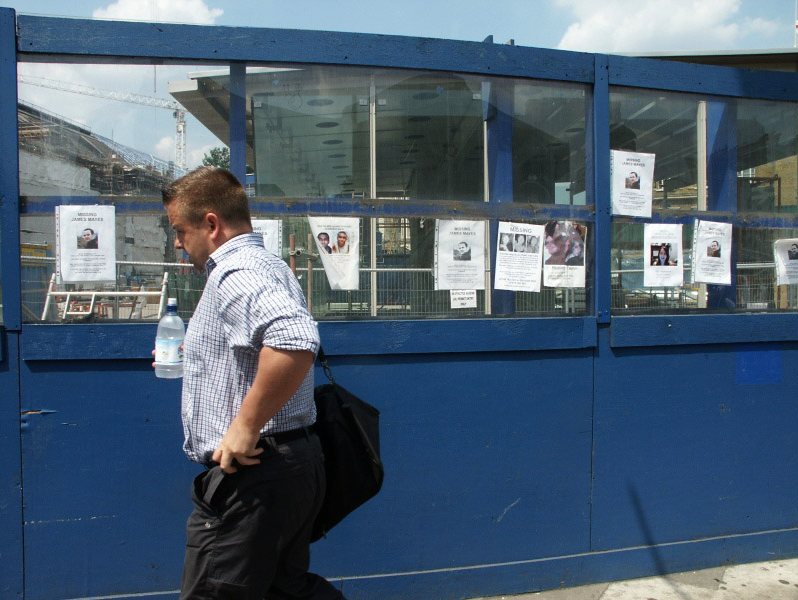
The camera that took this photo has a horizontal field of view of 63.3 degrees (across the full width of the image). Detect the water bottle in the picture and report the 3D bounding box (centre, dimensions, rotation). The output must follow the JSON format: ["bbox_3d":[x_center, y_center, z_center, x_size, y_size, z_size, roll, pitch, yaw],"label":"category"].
[{"bbox_3d":[-0.578,0.096,1.640,0.076,0.207,0.076,1,1,-19],"label":"water bottle"}]

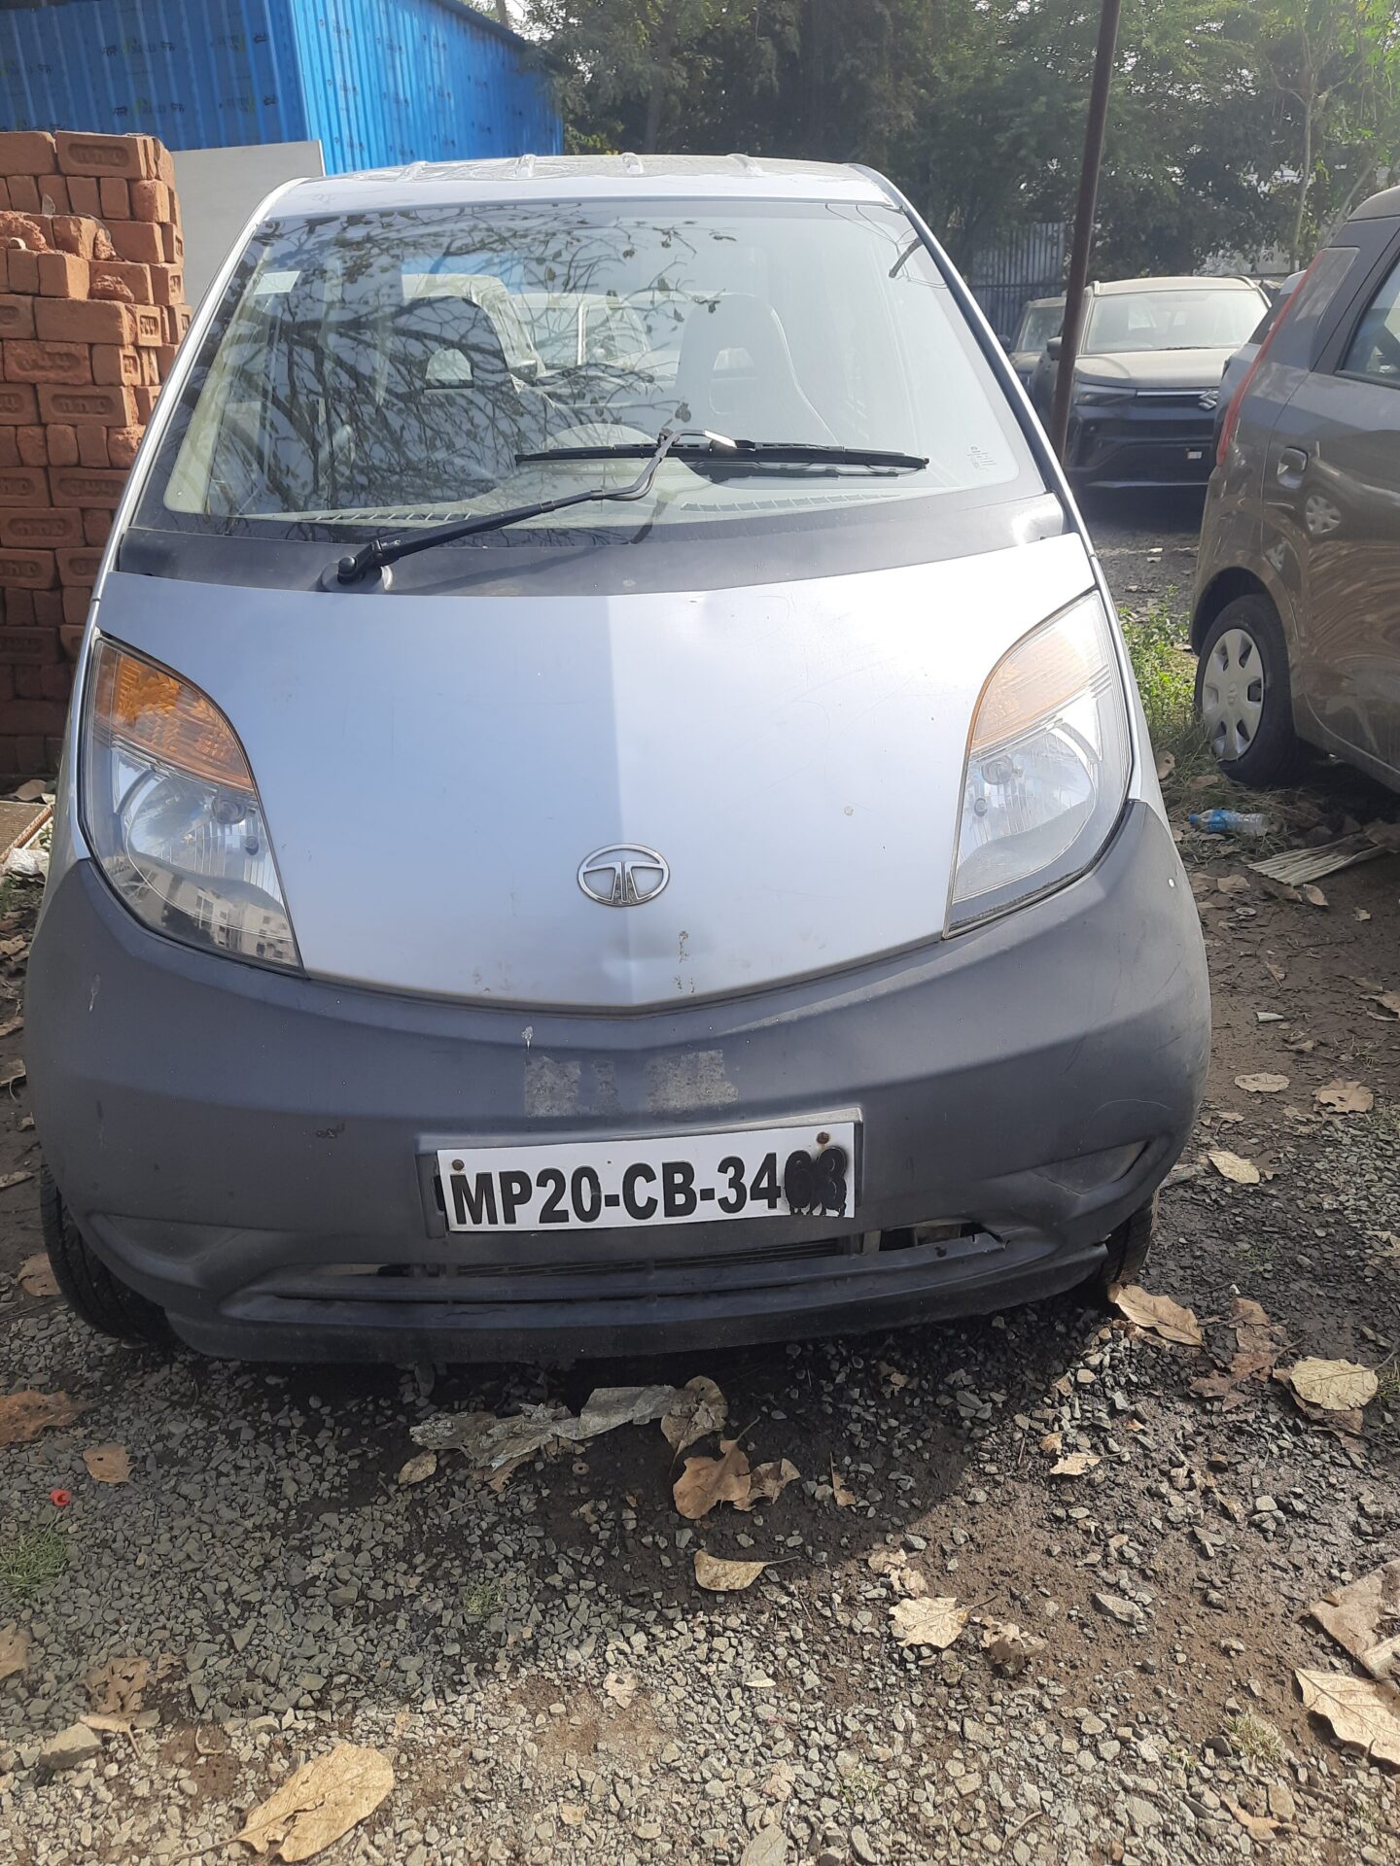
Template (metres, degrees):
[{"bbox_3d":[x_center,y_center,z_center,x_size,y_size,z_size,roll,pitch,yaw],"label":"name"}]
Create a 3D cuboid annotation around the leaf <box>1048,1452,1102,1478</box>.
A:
[{"bbox_3d":[0.468,0.662,1.683,0.069,0.015,0.032,-15,28,-28],"label":"leaf"}]

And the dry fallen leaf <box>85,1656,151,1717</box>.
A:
[{"bbox_3d":[-0.614,0.794,1.419,0.072,0.020,0.065,-1,25,-2],"label":"dry fallen leaf"}]

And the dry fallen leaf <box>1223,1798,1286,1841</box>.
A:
[{"bbox_3d":[0.525,0.850,1.286,0.053,0.015,0.025,14,29,28],"label":"dry fallen leaf"}]

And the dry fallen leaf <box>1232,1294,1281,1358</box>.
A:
[{"bbox_3d":[0.785,0.560,1.896,0.067,0.020,0.126,9,27,20],"label":"dry fallen leaf"}]

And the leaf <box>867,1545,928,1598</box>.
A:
[{"bbox_3d":[0.227,0.729,1.544,0.044,0.020,0.074,-12,27,-23],"label":"leaf"}]

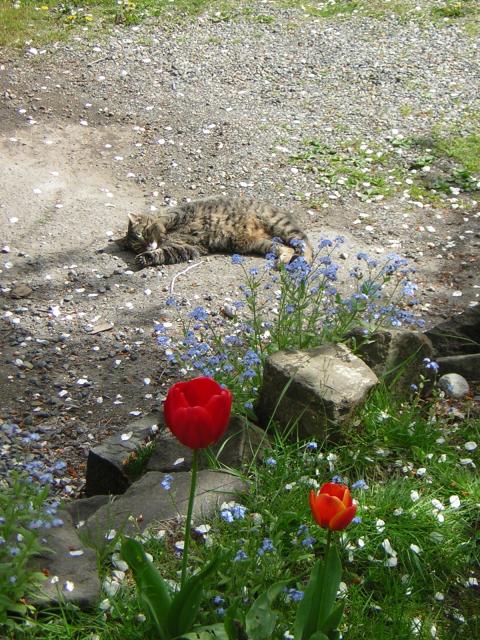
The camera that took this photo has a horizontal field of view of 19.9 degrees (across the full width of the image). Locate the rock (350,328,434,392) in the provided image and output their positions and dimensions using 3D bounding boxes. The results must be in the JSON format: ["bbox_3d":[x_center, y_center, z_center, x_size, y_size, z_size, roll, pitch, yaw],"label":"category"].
[{"bbox_3d":[0.272,0.073,2.460,0.148,0.110,0.130,-4,23,-9],"label":"rock"}]

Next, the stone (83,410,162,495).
[{"bbox_3d":[-0.183,0.212,2.190,0.100,0.080,0.170,15,27,32],"label":"stone"}]

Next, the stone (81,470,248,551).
[{"bbox_3d":[-0.100,0.264,1.894,0.205,0.060,0.125,-11,27,-23],"label":"stone"}]

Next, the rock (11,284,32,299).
[{"bbox_3d":[-0.417,-0.054,2.611,0.040,0.014,0.034,0,25,0],"label":"rock"}]

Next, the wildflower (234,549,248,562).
[{"bbox_3d":[0.002,0.300,1.746,0.017,0.014,0.016,0,25,0],"label":"wildflower"}]

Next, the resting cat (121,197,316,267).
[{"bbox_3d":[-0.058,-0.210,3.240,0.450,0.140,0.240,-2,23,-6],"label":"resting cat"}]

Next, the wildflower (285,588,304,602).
[{"bbox_3d":[0.066,0.333,1.653,0.022,0.014,0.020,0,25,0],"label":"wildflower"}]

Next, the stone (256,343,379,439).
[{"bbox_3d":[0.122,0.108,2.169,0.155,0.105,0.145,9,26,18],"label":"stone"}]

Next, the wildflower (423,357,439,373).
[{"bbox_3d":[0.318,0.074,2.280,0.025,0.022,0.025,0,22,0],"label":"wildflower"}]

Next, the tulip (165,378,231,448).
[{"bbox_3d":[-0.043,0.099,1.430,0.070,0.070,0.068,0,25,0],"label":"tulip"}]

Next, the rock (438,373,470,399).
[{"bbox_3d":[0.351,0.107,2.236,0.050,0.036,0.044,0,25,0],"label":"rock"}]

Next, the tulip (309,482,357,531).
[{"bbox_3d":[0.101,0.204,1.500,0.050,0.050,0.050,0,22,0],"label":"tulip"}]

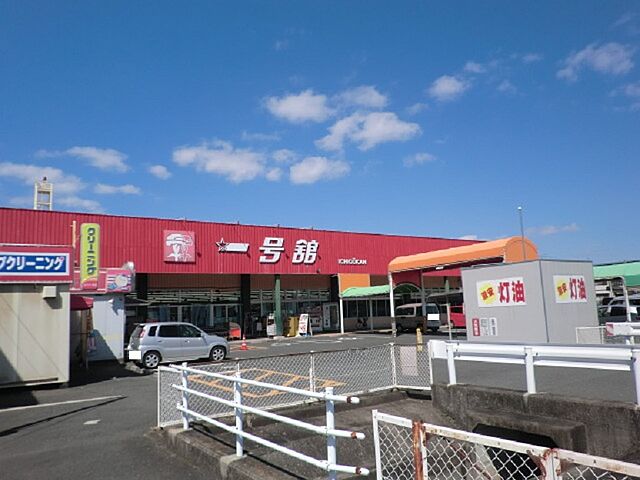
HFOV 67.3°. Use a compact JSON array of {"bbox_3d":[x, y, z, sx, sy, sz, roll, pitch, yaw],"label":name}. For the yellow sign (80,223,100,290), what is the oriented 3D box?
[{"bbox_3d":[-8.126,0.592,17.024,0.599,2.386,0.180,3,-10,-32],"label":"yellow sign"}]

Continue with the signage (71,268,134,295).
[{"bbox_3d":[-7.873,1.488,17.452,2.157,0.853,0.250,3,-10,-32],"label":"signage"}]

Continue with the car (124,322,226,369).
[{"bbox_3d":[-5.036,3.713,17.517,3.395,1.530,1.475,3,-11,-35],"label":"car"}]

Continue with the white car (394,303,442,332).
[{"bbox_3d":[6.255,5.104,31.337,1.475,1.880,3.395,1,-10,-25],"label":"white car"}]

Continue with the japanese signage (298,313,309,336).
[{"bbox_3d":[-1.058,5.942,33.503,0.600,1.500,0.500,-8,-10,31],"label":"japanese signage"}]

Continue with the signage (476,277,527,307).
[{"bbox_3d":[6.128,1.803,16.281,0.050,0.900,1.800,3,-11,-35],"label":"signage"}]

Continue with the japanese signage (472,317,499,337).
[{"bbox_3d":[5.746,3.046,16.733,0.040,0.618,1.021,3,-11,-35],"label":"japanese signage"}]

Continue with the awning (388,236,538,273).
[{"bbox_3d":[7.345,1.021,25.984,2.980,1.200,7.749,3,-11,-35],"label":"awning"}]

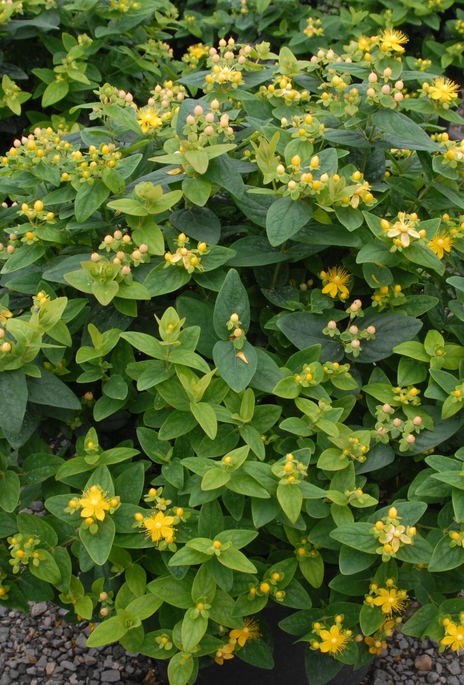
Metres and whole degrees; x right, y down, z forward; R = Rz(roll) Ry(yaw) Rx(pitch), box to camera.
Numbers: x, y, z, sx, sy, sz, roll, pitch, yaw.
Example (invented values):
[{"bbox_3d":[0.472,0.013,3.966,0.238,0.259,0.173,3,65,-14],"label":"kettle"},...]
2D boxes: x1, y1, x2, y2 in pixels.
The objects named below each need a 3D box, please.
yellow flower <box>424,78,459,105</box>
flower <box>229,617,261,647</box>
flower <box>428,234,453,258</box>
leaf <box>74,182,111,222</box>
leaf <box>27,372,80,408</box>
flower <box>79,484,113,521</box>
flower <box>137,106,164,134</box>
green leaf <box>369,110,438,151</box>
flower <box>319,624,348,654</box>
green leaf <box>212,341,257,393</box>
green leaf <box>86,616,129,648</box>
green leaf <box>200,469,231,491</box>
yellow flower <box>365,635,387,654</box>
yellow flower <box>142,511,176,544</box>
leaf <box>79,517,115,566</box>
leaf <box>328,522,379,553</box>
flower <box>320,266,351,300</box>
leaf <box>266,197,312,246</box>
[{"bbox_3d":[0.215,-0.256,1.220,0.034,0.022,0.034,-9,51,-15],"label":"yellow flower"},{"bbox_3d":[0.013,0.304,1.260,0.032,0.020,0.032,0,62,-17],"label":"flower"},{"bbox_3d":[0.196,-0.091,1.120,0.026,0.018,0.026,0,60,0],"label":"flower"},{"bbox_3d":[-0.131,-0.129,1.100,0.029,0.010,0.047,15,54,0],"label":"leaf"},{"bbox_3d":[-0.193,0.052,1.280,0.071,0.012,0.038,31,64,4],"label":"leaf"},{"bbox_3d":[-0.137,0.161,1.200,0.033,0.018,0.034,0,77,-7],"label":"flower"},{"bbox_3d":[-0.097,-0.264,1.420,0.032,0.020,0.032,0,72,-4],"label":"flower"},{"bbox_3d":[0.169,-0.205,1.160,0.072,0.013,0.034,33,79,16],"label":"green leaf"},{"bbox_3d":[0.091,0.266,1.070,0.028,0.017,0.028,-4,73,-7],"label":"flower"},{"bbox_3d":[0.003,0.025,1.260,0.046,0.056,0.014,-3,-7,0],"label":"green leaf"},{"bbox_3d":[-0.116,0.270,1.110,0.048,0.010,0.024,-28,64,-26],"label":"green leaf"},{"bbox_3d":[-0.014,0.120,1.040,0.022,0.008,0.037,41,51,19],"label":"green leaf"},{"bbox_3d":[0.152,0.318,1.260,0.026,0.014,0.026,-6,67,-9],"label":"yellow flower"},{"bbox_3d":[-0.074,0.185,1.200,0.033,0.032,0.018,0,-9,-4],"label":"yellow flower"},{"bbox_3d":[-0.135,0.198,1.190,0.037,0.011,0.055,-5,51,-7],"label":"leaf"},{"bbox_3d":[0.108,0.170,1.040,0.050,0.010,0.027,10,58,-23],"label":"leaf"},{"bbox_3d":[0.096,-0.055,1.110,0.030,0.020,0.030,-4,53,-6],"label":"flower"},{"bbox_3d":[0.056,-0.126,1.260,0.046,0.012,0.061,18,66,1],"label":"leaf"}]

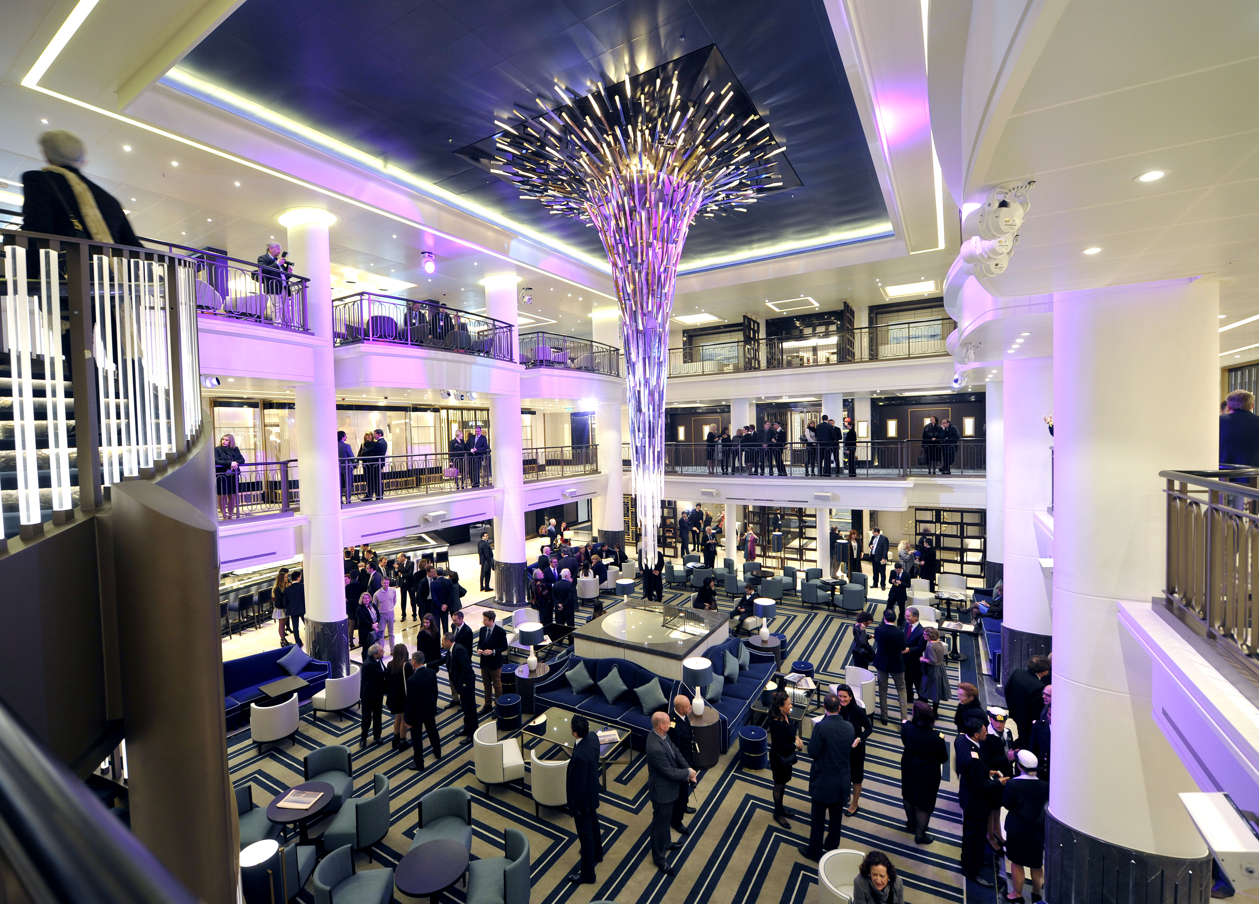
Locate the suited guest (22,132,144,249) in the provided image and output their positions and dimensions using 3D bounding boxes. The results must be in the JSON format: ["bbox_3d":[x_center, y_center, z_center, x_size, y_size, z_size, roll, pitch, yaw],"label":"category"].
[{"bbox_3d":[-3.493,-1.107,3.281,0.360,1.740,0.540,0,2,35],"label":"suited guest"}]

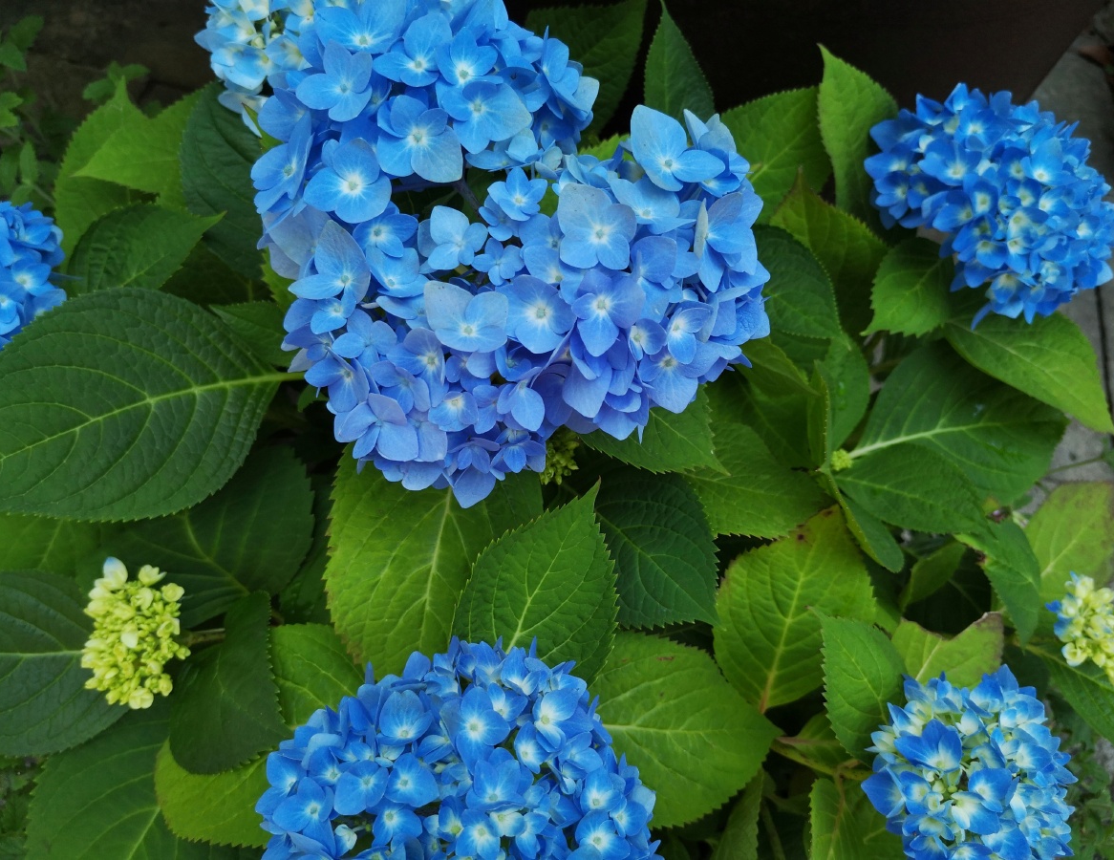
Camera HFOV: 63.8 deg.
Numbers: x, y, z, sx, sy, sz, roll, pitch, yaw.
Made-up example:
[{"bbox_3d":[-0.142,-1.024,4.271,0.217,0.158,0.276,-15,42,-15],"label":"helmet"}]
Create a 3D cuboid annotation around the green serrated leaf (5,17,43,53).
[{"bbox_3d":[-0.578,-0.430,0.970,0.028,0.010,0.054,19,60,5],"label":"green serrated leaf"}]

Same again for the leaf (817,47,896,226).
[{"bbox_3d":[0.184,-0.182,0.551,0.051,0.035,0.143,2,66,-12],"label":"leaf"}]

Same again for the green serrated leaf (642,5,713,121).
[{"bbox_3d":[0.074,-0.213,0.541,0.048,0.025,0.122,0,66,-6],"label":"green serrated leaf"}]

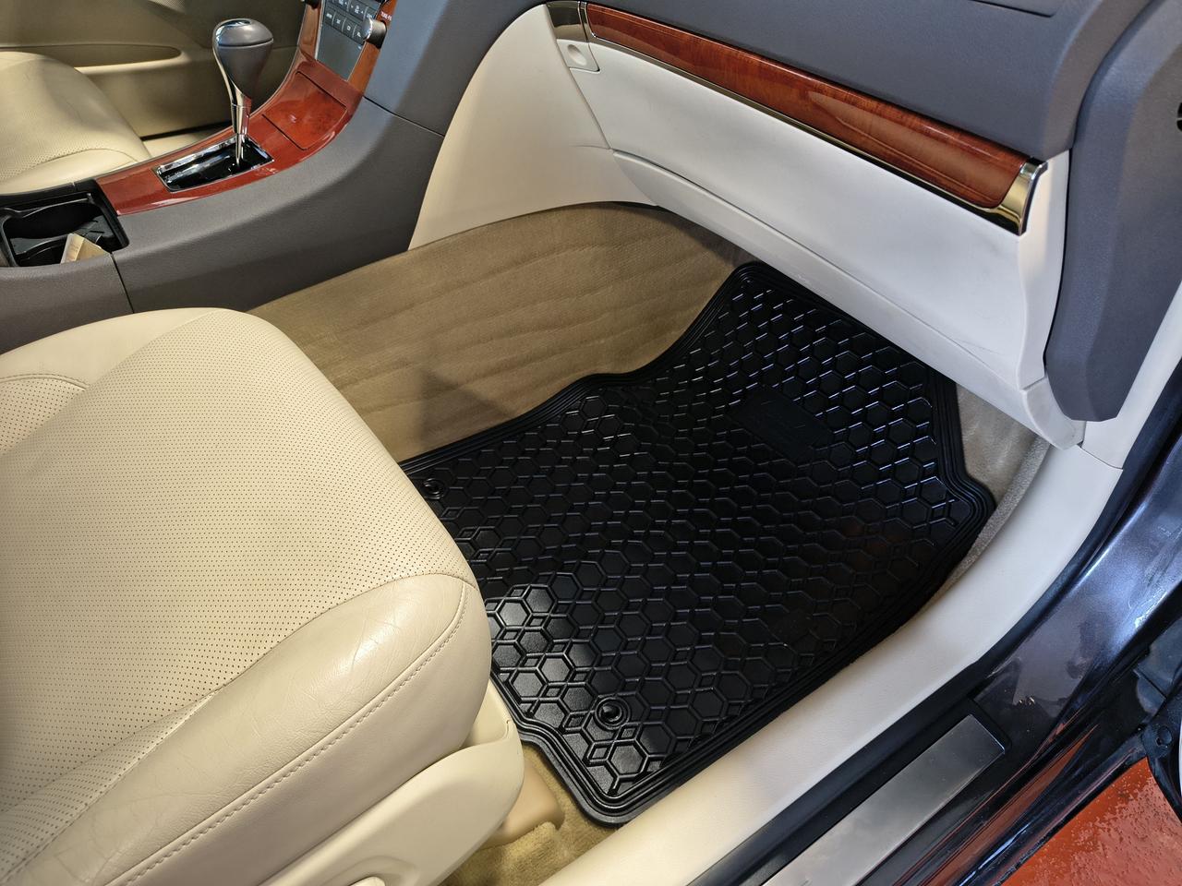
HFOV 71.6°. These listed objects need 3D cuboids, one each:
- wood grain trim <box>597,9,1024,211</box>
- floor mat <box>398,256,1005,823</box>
[{"bbox_3d":[0.121,-0.264,0.602,0.028,0.037,0.416,-22,46,-29],"label":"wood grain trim"},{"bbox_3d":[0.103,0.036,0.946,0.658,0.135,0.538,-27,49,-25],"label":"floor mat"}]

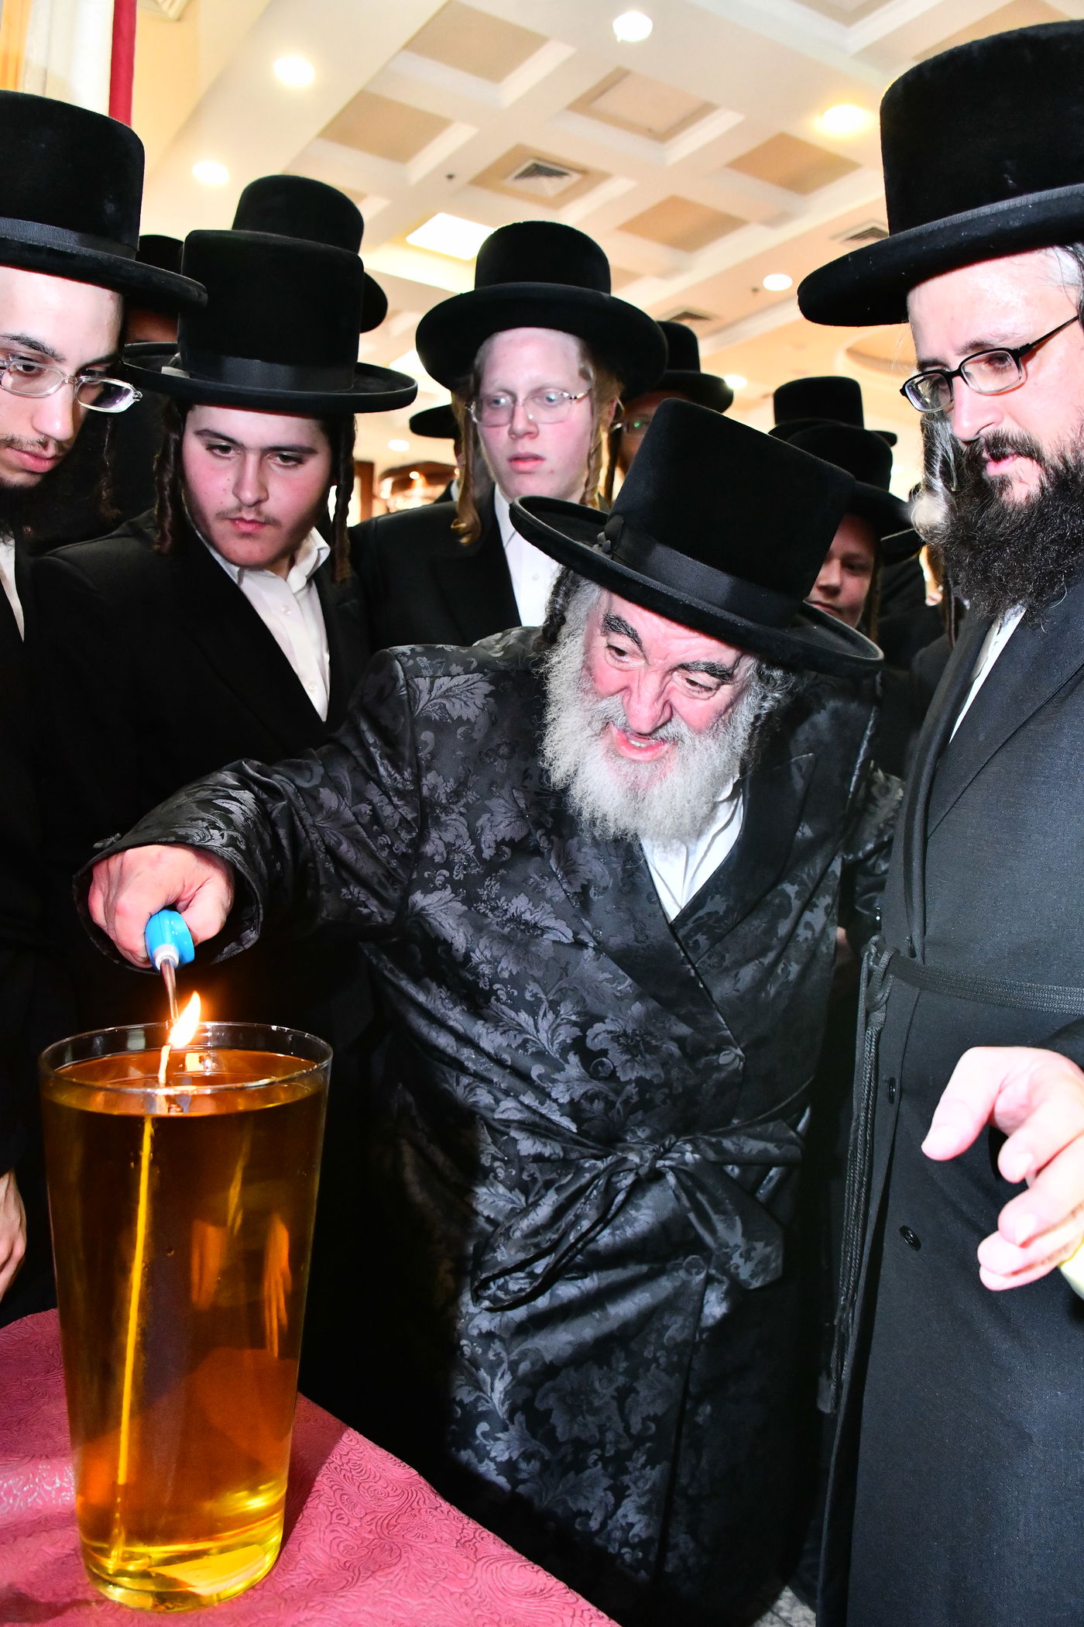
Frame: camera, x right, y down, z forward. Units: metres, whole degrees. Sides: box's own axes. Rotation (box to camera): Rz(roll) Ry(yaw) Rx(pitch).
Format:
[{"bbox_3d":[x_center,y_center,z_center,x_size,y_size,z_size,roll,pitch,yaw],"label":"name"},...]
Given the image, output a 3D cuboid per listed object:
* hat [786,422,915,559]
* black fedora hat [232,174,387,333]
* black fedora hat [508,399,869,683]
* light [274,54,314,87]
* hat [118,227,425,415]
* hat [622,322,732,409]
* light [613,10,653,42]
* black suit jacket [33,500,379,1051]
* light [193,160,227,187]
[{"bbox_3d":[0.470,-0.548,2.080,0.300,0.145,0.335,13,12,32],"label":"hat"},{"bbox_3d":[-0.339,-0.752,1.700,0.300,0.145,0.335,9,10,-15],"label":"black fedora hat"},{"bbox_3d":[0.145,-0.241,1.040,0.330,0.155,0.360,21,19,1],"label":"black fedora hat"},{"bbox_3d":[-1.022,-3.063,5.217,0.170,0.060,0.170,2,2,0],"label":"light"},{"bbox_3d":[-0.267,-0.502,1.280,0.300,0.145,0.335,7,24,-9],"label":"hat"},{"bbox_3d":[0.211,-0.840,2.400,0.300,0.145,0.335,2,10,10],"label":"hat"},{"bbox_3d":[0.344,-3.000,4.817,0.170,0.060,0.170,2,2,0],"label":"light"},{"bbox_3d":[-0.372,0.082,1.403,0.460,0.820,0.270,0,3,-40],"label":"black suit jacket"},{"bbox_3d":[-1.619,-3.124,6.171,0.170,0.060,0.170,2,2,0],"label":"light"}]

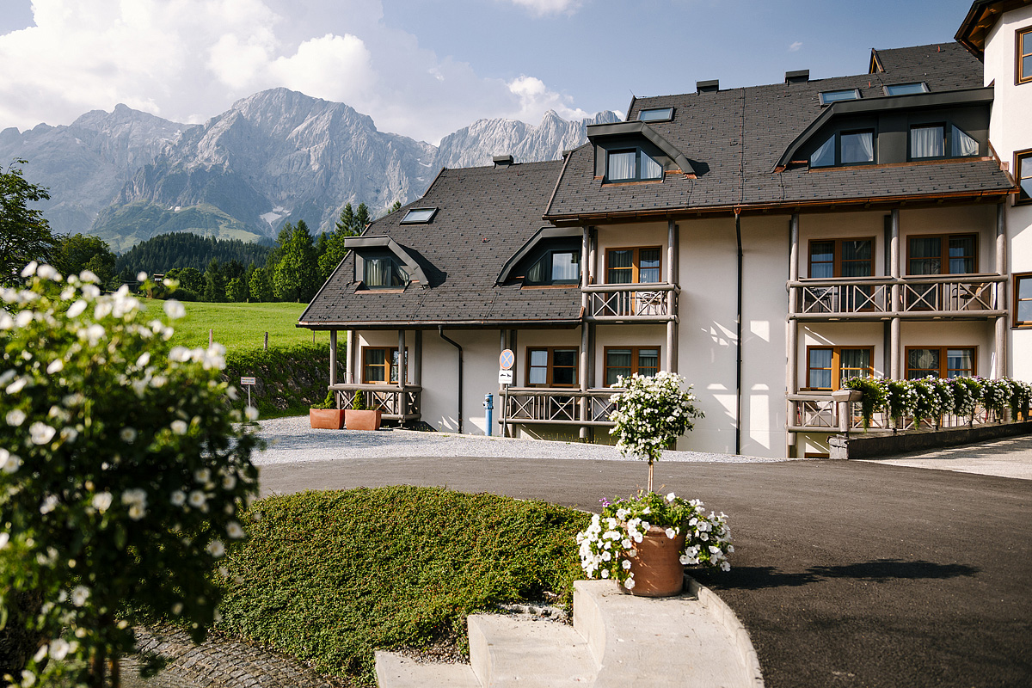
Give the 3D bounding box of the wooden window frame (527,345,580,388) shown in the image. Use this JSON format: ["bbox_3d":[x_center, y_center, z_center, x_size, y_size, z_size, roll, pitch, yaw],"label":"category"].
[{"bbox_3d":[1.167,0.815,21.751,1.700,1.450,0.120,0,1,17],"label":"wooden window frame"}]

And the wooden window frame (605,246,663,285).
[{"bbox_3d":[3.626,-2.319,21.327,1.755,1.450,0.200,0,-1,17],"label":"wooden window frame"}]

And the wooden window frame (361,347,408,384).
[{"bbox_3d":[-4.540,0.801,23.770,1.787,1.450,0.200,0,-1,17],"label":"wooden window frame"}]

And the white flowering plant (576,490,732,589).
[{"bbox_3d":[0.963,1.360,4.800,1.000,0.660,0.800,0,1,11],"label":"white flowering plant"}]

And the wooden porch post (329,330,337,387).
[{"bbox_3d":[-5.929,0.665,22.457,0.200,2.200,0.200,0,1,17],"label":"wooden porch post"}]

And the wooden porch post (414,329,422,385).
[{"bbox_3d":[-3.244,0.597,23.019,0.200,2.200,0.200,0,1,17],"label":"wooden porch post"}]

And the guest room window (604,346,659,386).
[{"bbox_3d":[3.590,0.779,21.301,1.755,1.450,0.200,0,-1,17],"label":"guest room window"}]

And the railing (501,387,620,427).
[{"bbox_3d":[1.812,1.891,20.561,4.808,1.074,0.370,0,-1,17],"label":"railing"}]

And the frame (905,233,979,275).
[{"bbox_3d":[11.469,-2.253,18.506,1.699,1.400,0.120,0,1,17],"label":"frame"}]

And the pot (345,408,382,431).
[{"bbox_3d":[-4.837,2.402,21.973,1.113,0.651,0.480,0,-1,17],"label":"pot"}]

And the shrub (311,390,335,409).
[{"bbox_3d":[-6.119,1.766,21.901,0.680,0.620,0.500,0,1,17],"label":"shrub"}]

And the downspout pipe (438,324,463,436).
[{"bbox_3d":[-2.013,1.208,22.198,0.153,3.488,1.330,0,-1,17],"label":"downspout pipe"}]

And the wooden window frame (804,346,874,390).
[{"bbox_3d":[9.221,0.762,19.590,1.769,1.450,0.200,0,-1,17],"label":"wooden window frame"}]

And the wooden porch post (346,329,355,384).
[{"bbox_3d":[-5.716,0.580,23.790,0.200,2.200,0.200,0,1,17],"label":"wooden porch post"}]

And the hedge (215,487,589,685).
[{"bbox_3d":[-1.000,1.900,6.200,3.400,0.850,3.300,1,-1,0],"label":"hedge"}]

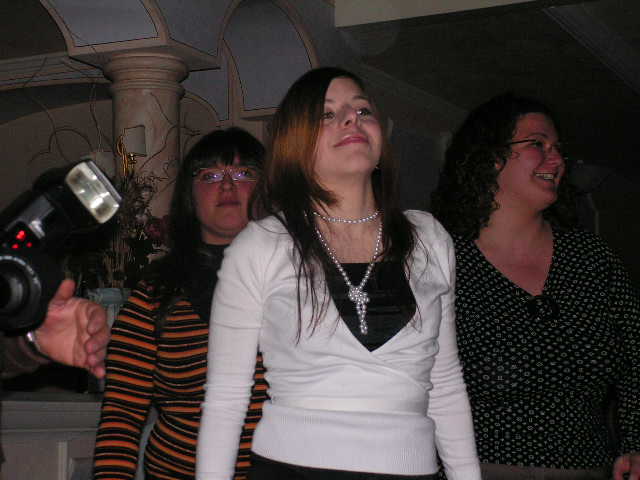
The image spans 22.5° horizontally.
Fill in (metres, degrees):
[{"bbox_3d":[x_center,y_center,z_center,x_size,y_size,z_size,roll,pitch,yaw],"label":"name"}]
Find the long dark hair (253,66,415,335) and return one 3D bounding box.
[{"bbox_3d":[0.023,-0.067,2.720,0.255,0.445,0.260,1,-5,-18],"label":"long dark hair"}]

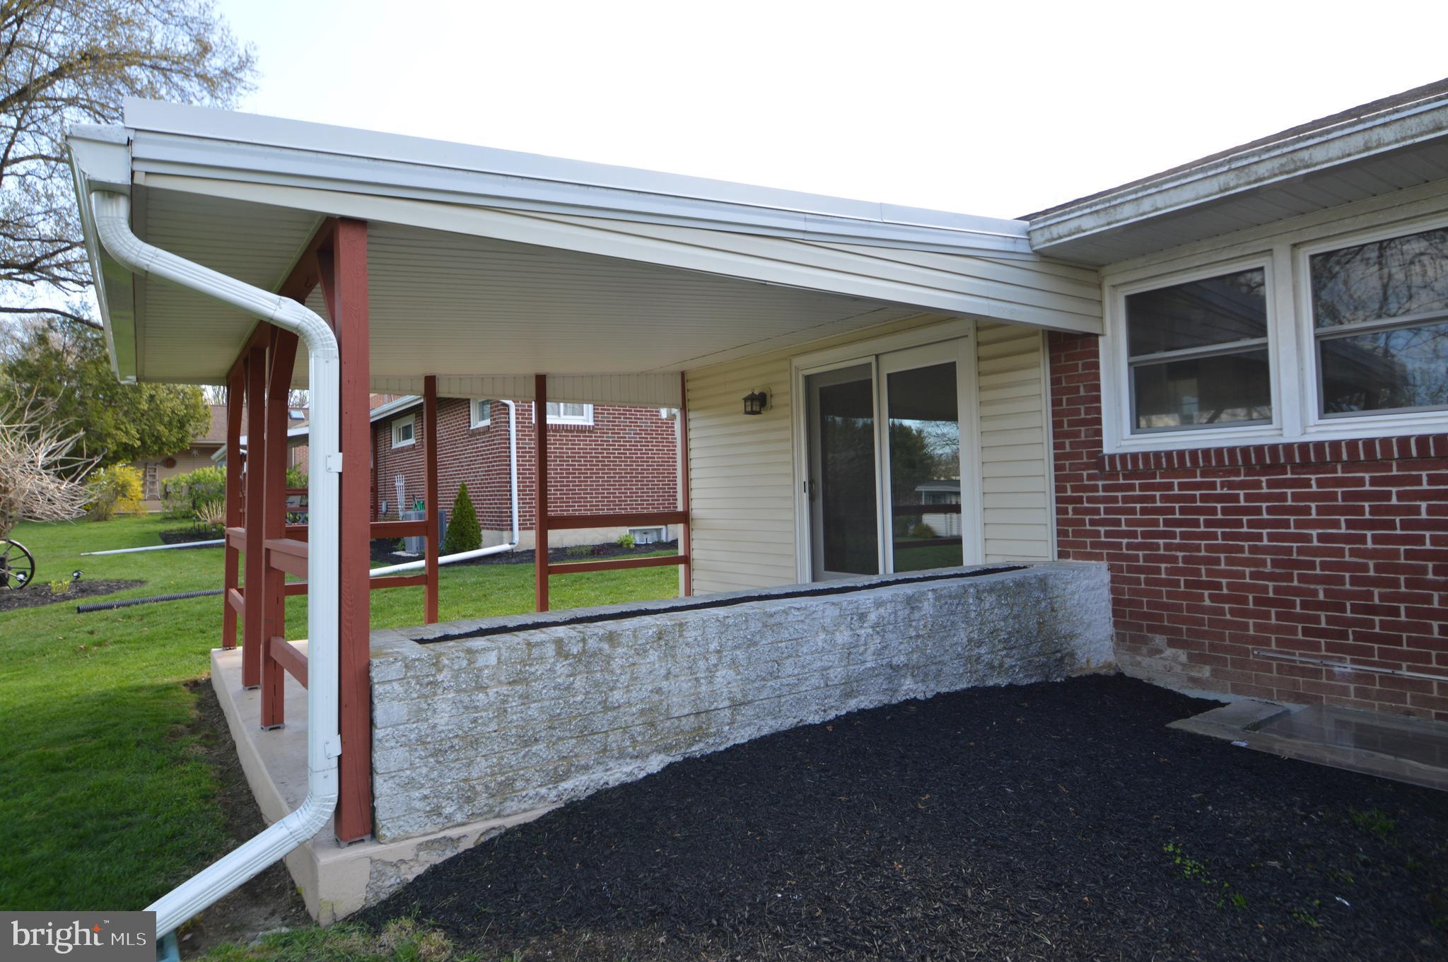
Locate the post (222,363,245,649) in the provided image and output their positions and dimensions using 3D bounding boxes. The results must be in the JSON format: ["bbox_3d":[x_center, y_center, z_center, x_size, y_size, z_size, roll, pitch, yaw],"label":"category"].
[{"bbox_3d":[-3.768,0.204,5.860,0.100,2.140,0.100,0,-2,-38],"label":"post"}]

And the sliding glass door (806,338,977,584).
[{"bbox_3d":[1.228,-0.039,6.122,0.120,1.990,1.800,0,-2,-38],"label":"sliding glass door"}]

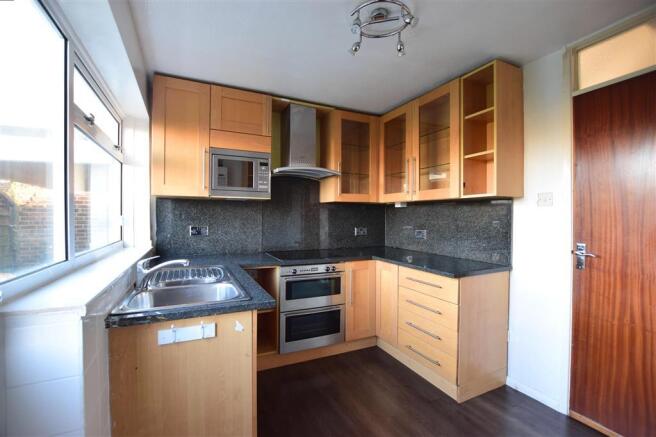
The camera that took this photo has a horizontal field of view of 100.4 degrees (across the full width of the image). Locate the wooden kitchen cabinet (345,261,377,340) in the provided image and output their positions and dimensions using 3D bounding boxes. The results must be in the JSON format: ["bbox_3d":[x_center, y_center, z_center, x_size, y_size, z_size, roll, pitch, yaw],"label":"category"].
[{"bbox_3d":[0.194,0.762,2.815,0.337,0.717,0.573,0,0,-25],"label":"wooden kitchen cabinet"}]

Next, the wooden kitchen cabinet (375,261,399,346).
[{"bbox_3d":[0.783,0.766,2.620,0.556,0.717,0.303,0,0,-28],"label":"wooden kitchen cabinet"}]

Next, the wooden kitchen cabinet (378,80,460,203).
[{"bbox_3d":[0.934,-0.629,2.617,0.307,0.934,0.976,0,0,-28],"label":"wooden kitchen cabinet"}]

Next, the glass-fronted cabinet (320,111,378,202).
[{"bbox_3d":[0.258,-0.633,3.006,0.546,0.934,0.311,0,0,-25],"label":"glass-fronted cabinet"}]

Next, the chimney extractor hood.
[{"bbox_3d":[-0.269,-0.751,2.675,0.632,0.704,0.472,0,0,-25],"label":"chimney extractor hood"}]

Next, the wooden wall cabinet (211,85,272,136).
[{"bbox_3d":[-0.804,-0.912,2.490,0.501,0.360,0.317,0,0,-26],"label":"wooden wall cabinet"}]

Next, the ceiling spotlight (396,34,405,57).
[{"bbox_3d":[0.432,-1.031,1.628,0.043,0.121,0.043,0,0,0],"label":"ceiling spotlight"}]

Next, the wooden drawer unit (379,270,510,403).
[{"bbox_3d":[0.987,0.842,2.239,0.566,0.866,0.601,0,0,-28],"label":"wooden drawer unit"}]

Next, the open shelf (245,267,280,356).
[{"bbox_3d":[-0.635,0.757,2.428,0.287,0.717,0.563,0,0,-25],"label":"open shelf"}]

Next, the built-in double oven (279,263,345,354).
[{"bbox_3d":[-0.231,0.760,2.614,0.603,0.717,0.563,0,0,-25],"label":"built-in double oven"}]

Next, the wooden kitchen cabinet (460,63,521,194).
[{"bbox_3d":[1.224,-0.627,2.062,0.307,0.934,0.276,0,0,-28],"label":"wooden kitchen cabinet"}]

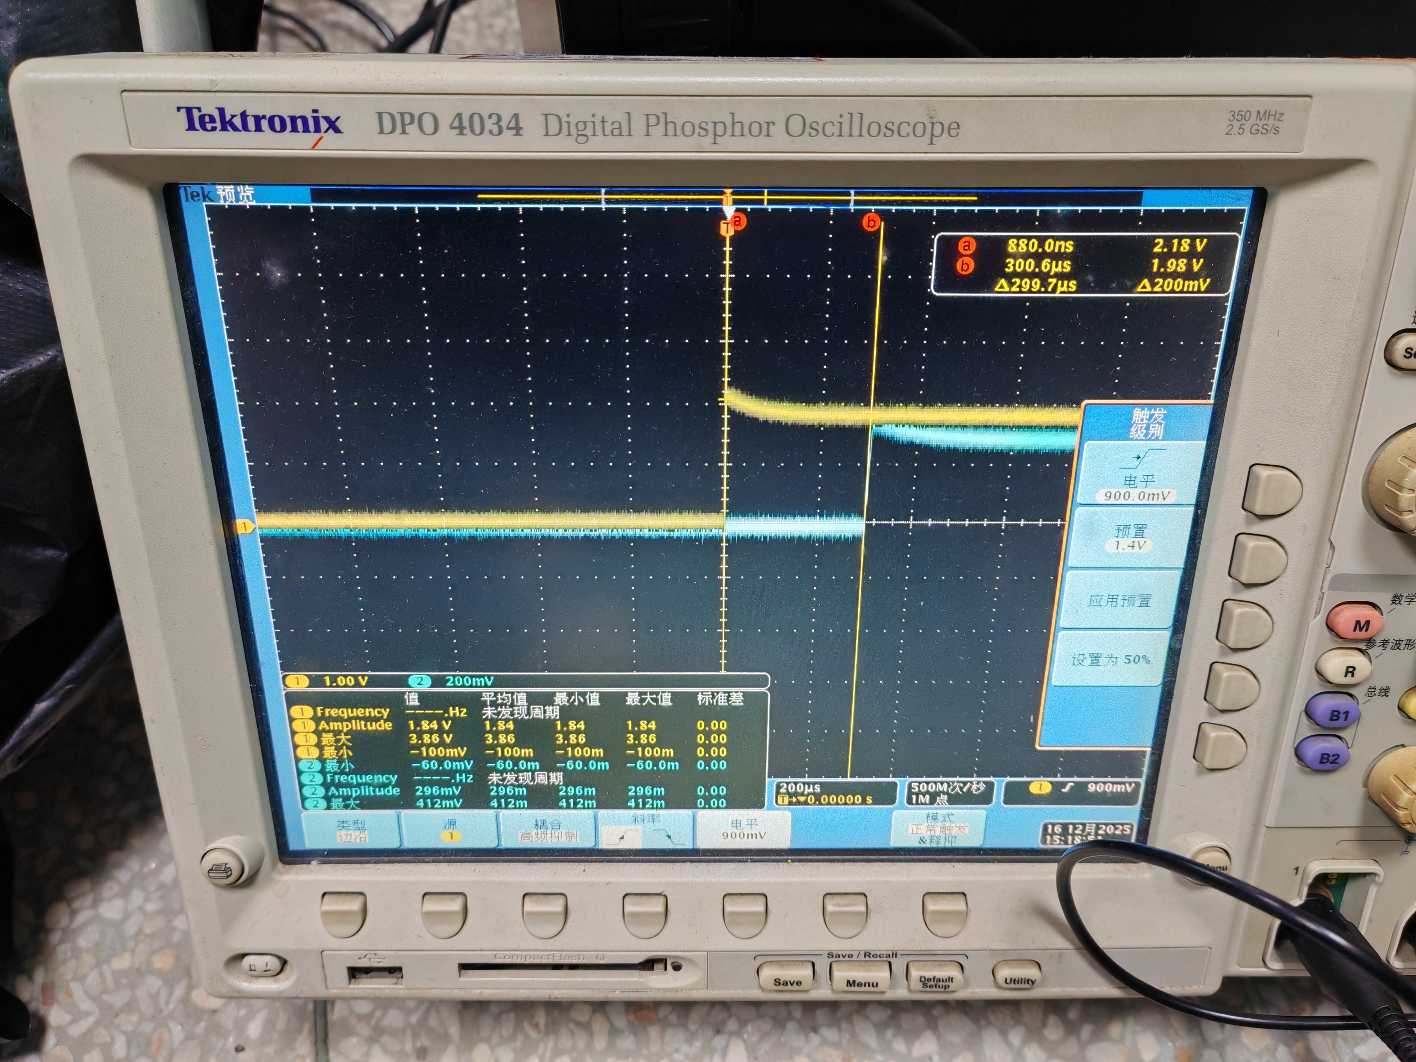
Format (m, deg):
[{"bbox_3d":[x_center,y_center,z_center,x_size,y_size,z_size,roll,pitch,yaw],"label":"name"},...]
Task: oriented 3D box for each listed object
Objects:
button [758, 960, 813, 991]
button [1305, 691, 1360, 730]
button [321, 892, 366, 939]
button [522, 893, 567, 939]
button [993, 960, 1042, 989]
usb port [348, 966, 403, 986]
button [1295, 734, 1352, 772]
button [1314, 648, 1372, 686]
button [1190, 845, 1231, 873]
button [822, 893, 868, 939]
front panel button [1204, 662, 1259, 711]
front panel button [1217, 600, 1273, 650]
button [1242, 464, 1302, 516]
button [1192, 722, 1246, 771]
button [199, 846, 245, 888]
[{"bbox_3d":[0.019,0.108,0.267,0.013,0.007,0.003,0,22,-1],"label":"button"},{"bbox_3d":[0.141,0.041,0.249,0.012,0.008,0.003,0,22,-1],"label":"button"},{"bbox_3d":[-0.087,0.092,0.265,0.010,0.009,0.005,0,22,-1],"label":"button"},{"bbox_3d":[-0.039,0.093,0.266,0.010,0.009,0.005,0,22,-1],"label":"button"},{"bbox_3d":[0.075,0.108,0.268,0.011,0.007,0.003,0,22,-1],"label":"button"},{"bbox_3d":[-0.081,0.106,0.272,0.013,0.006,0.009,0,22,-1],"label":"usb port"},{"bbox_3d":[0.141,0.051,0.253,0.012,0.008,0.003,0,22,-1],"label":"button"},{"bbox_3d":[0.141,0.030,0.244,0.012,0.008,0.003,0,22,-1],"label":"button"},{"bbox_3d":[0.118,0.077,0.260,0.010,0.010,0.004,0,22,-1],"label":"button"},{"bbox_3d":[0.033,0.093,0.266,0.011,0.010,0.004,0,9,-1],"label":"button"},{"bbox_3d":[0.116,0.034,0.244,0.009,0.010,0.005,0,22,-1],"label":"front panel button"},{"bbox_3d":[0.117,0.020,0.240,0.011,0.011,0.004,2,22,5],"label":"front panel button"},{"bbox_3d":[0.117,-0.008,0.228,0.011,0.011,0.004,2,22,5],"label":"button"},{"bbox_3d":[0.116,0.049,0.250,0.009,0.010,0.005,0,22,-1],"label":"button"},{"bbox_3d":[-0.112,0.078,0.255,0.010,0.010,0.003,0,22,-1],"label":"button"}]

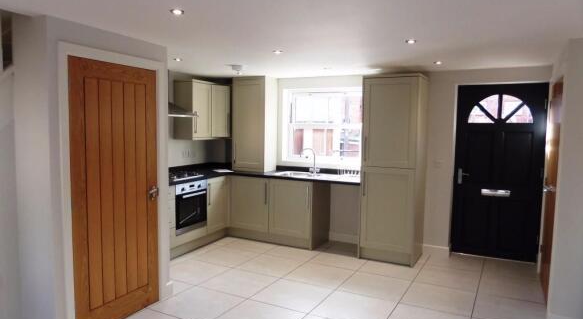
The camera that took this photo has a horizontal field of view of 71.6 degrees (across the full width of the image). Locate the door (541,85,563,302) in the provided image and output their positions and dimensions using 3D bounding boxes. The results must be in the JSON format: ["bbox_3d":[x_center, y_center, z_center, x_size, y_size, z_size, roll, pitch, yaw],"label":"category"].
[{"bbox_3d":[2.461,0.263,3.827,0.040,1.980,0.760,3,5,27],"label":"door"}]

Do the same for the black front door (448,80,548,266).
[{"bbox_3d":[2.339,0.151,4.598,0.910,2.000,0.060,3,5,27],"label":"black front door"}]

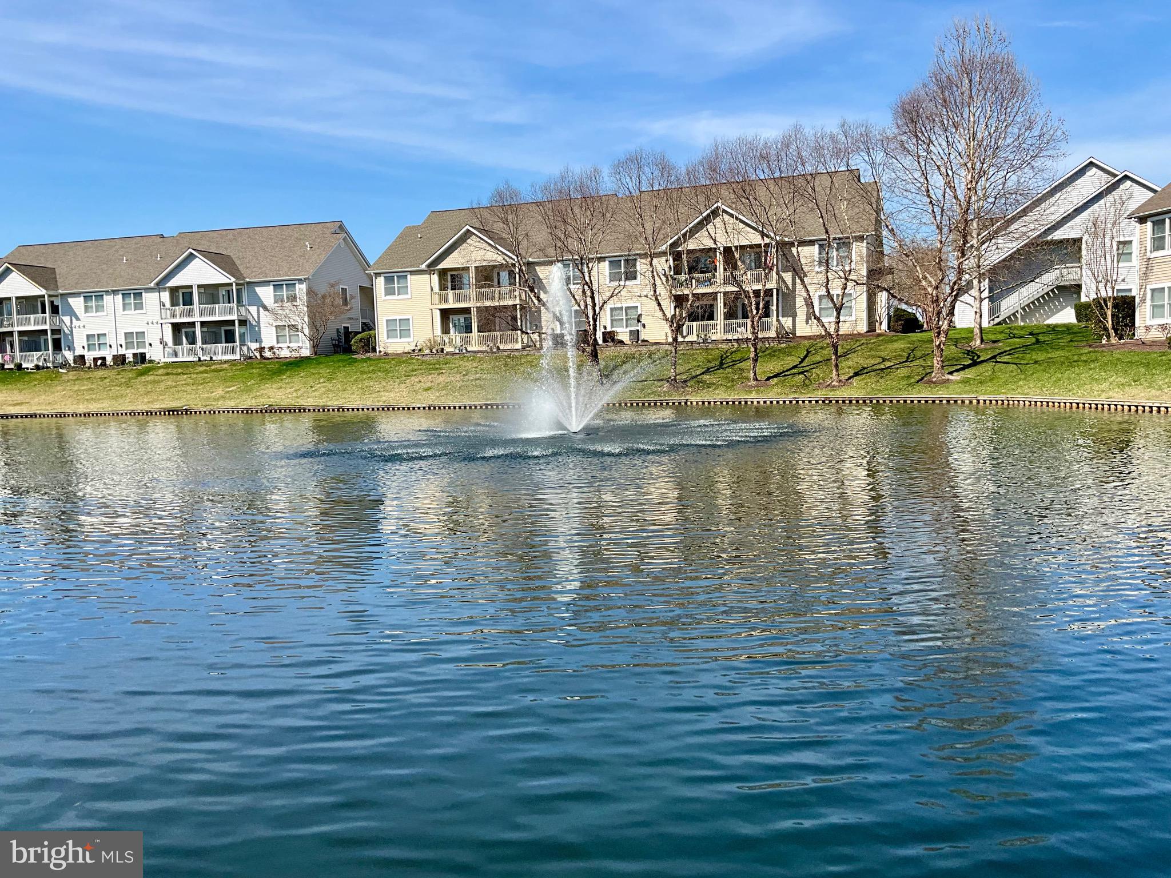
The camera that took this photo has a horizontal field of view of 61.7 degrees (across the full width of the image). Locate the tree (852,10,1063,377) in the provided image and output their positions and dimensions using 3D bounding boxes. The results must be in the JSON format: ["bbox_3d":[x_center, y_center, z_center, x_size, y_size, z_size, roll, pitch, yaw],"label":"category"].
[{"bbox_3d":[17.337,-11.086,45.288,9.630,16.570,9.630,-2,4,0],"label":"tree"}]

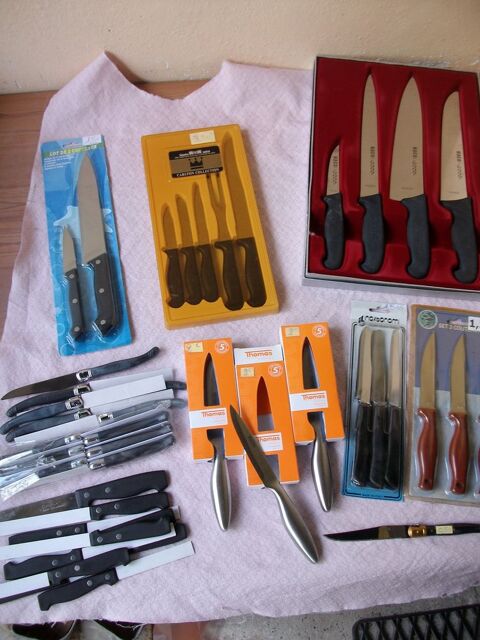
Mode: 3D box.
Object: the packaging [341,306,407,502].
[{"bbox_3d":[0.188,0.099,0.806,0.080,0.020,0.275,7,69,1],"label":"packaging"}]

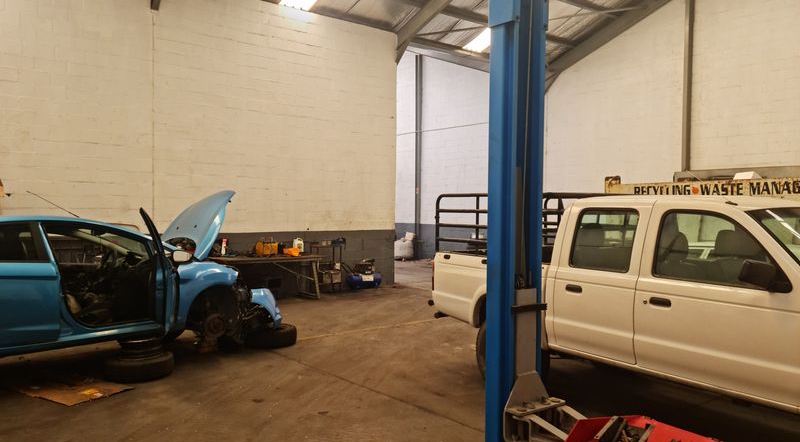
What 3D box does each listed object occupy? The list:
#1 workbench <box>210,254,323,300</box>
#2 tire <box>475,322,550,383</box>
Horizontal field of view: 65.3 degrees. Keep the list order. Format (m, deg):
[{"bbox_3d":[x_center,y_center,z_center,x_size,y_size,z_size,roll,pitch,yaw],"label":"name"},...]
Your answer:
[{"bbox_3d":[-2.521,1.023,10.830,2.300,0.760,0.800,-1,2,-40],"label":"workbench"},{"bbox_3d":[1.005,1.217,5.606,0.235,0.735,0.735,0,2,-34],"label":"tire"}]

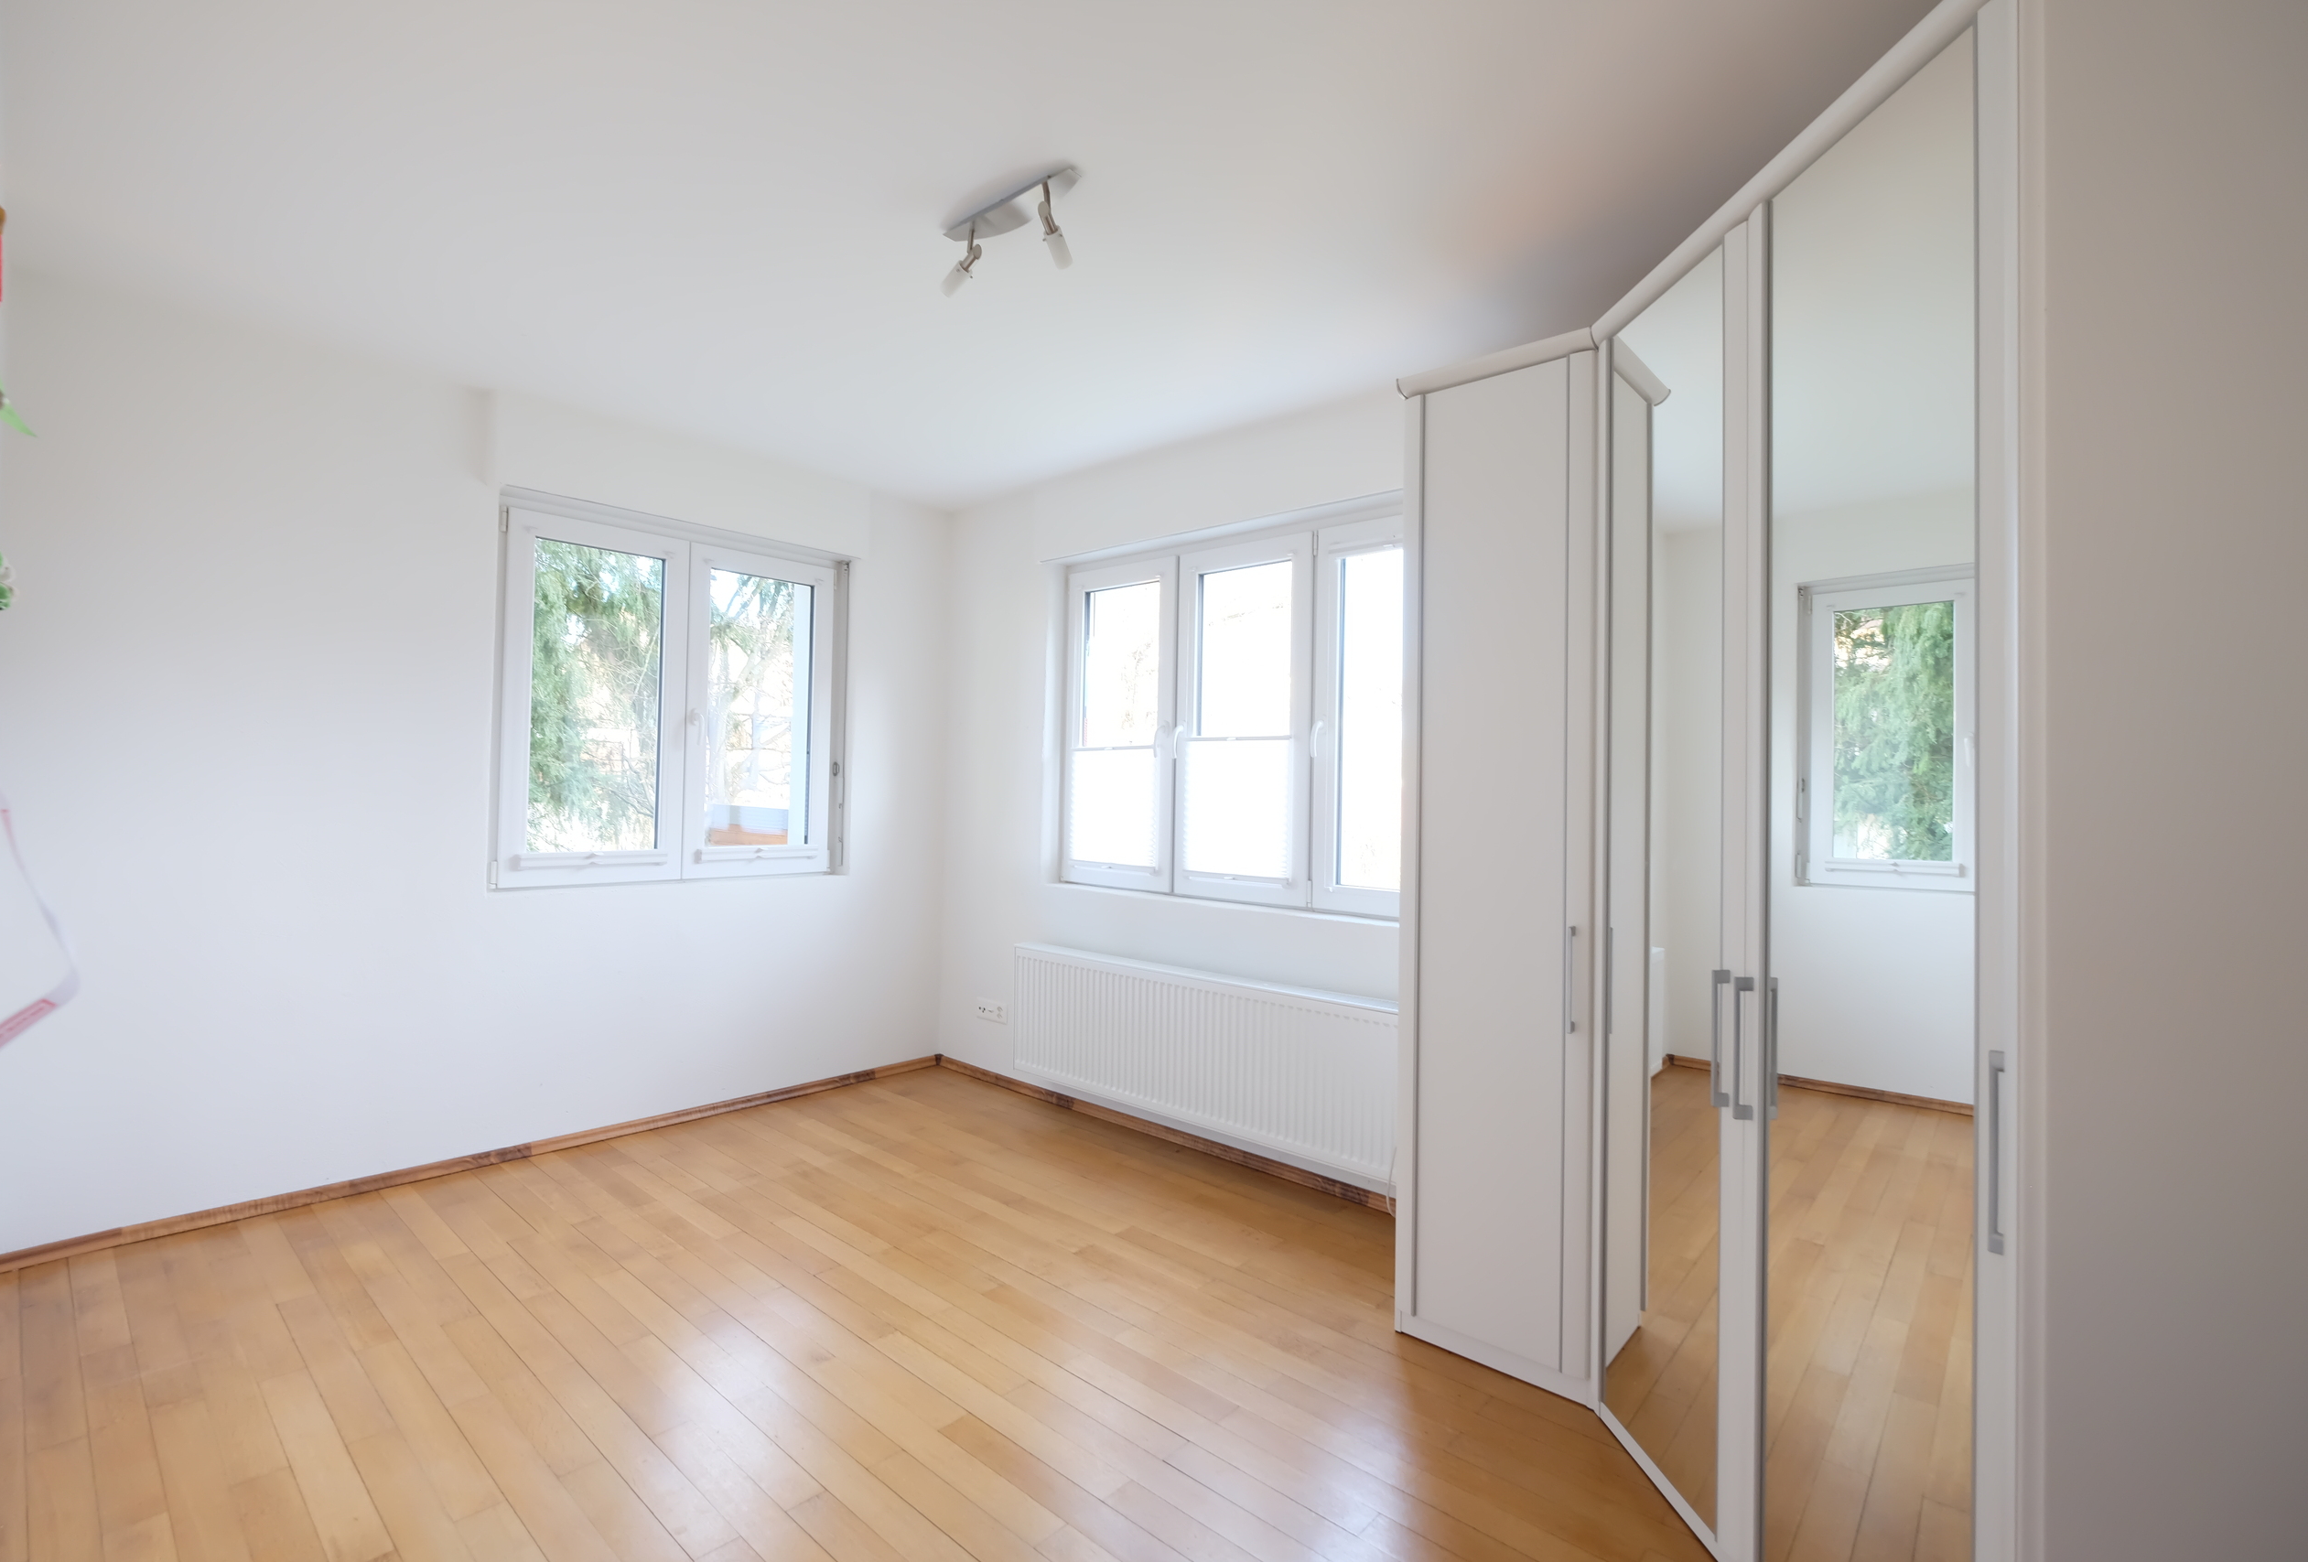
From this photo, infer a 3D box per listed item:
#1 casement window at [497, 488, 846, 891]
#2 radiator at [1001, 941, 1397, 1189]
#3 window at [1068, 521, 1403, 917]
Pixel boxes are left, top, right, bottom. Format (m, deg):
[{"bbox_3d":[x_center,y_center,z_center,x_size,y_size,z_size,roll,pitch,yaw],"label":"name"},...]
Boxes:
[{"bbox_3d":[-1.818,-0.287,3.774,0.100,1.338,1.250,0,-1,44],"label":"casement window"},{"bbox_3d":[0.154,0.940,3.440,1.860,0.494,0.110,0,-1,41],"label":"radiator"},{"bbox_3d":[0.300,-0.215,3.620,1.780,1.350,0.100,0,-1,41],"label":"window"}]

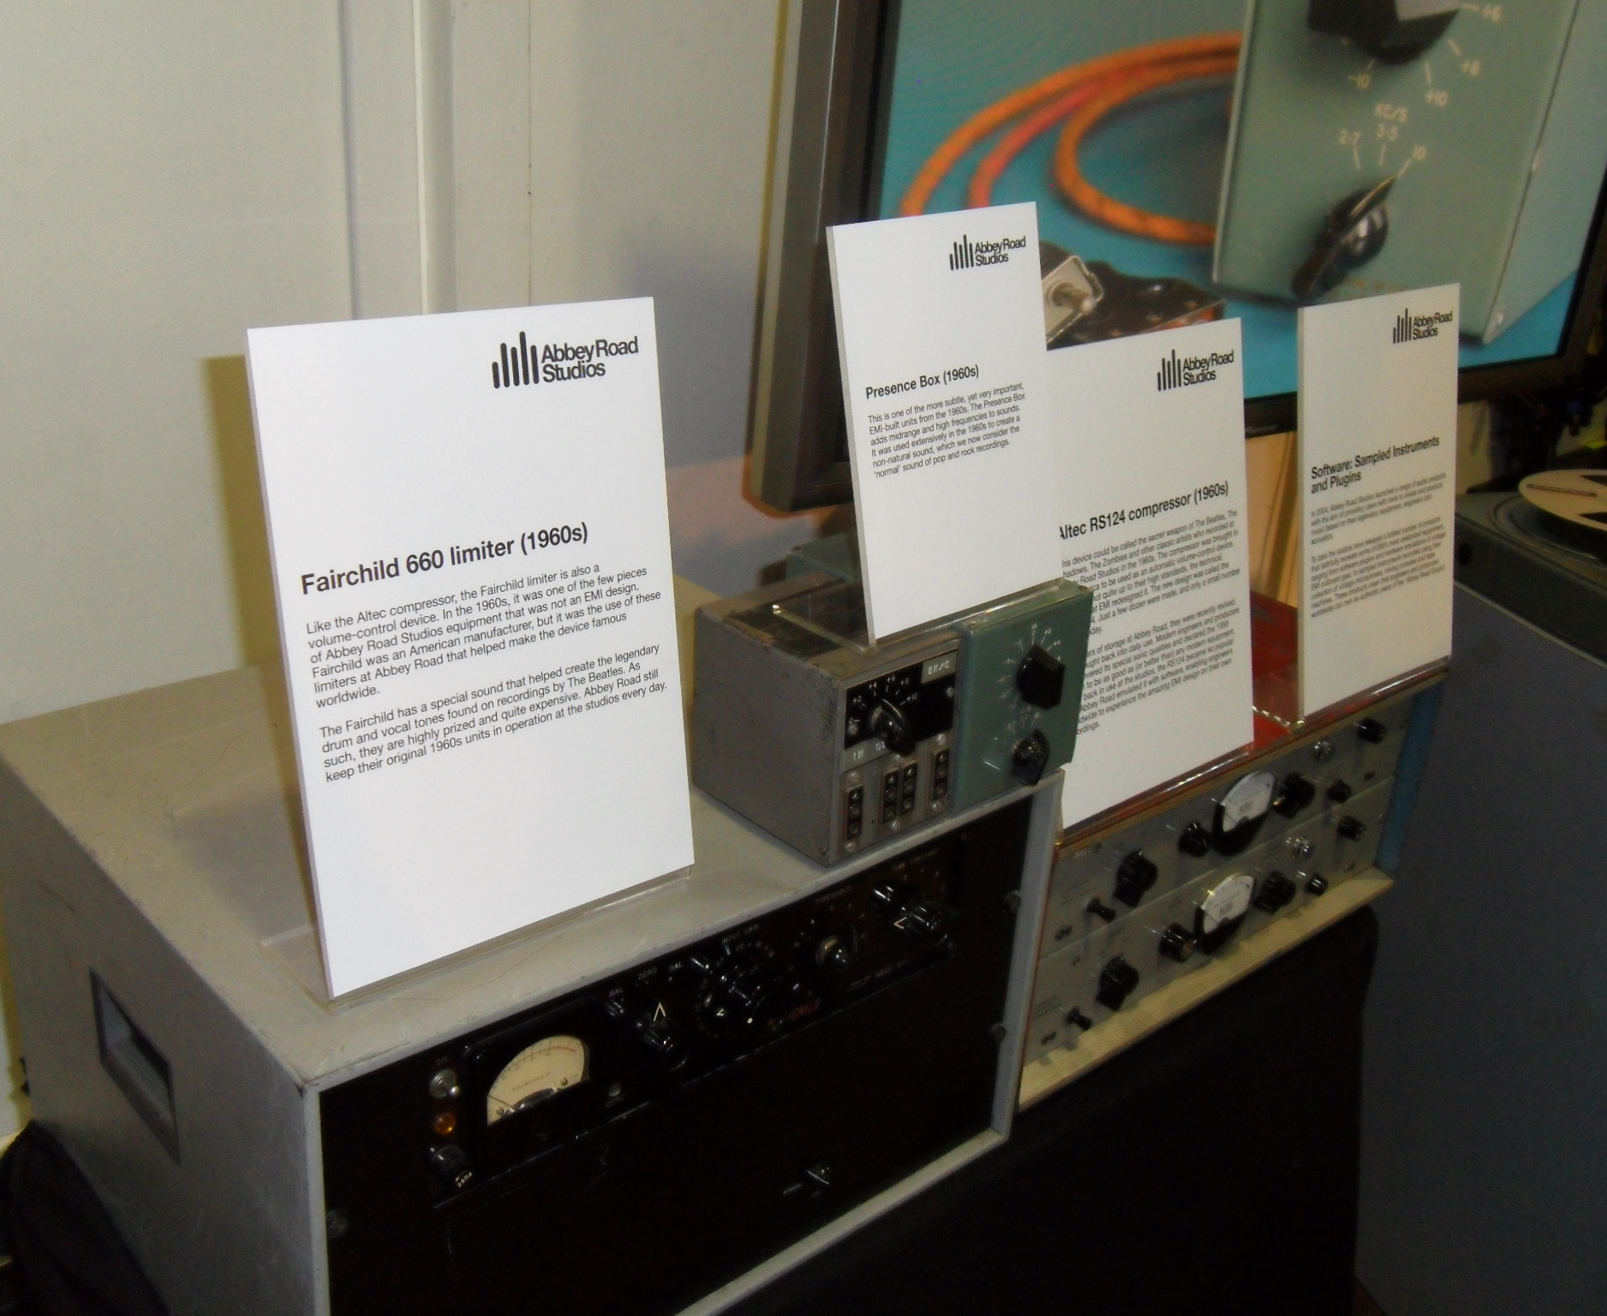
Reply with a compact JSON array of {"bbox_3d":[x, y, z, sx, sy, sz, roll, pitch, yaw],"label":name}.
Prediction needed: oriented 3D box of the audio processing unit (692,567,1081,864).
[{"bbox_3d":[0.050,0.018,1.010,0.205,0.112,0.151,-18,32,-40],"label":"audio processing unit"}]

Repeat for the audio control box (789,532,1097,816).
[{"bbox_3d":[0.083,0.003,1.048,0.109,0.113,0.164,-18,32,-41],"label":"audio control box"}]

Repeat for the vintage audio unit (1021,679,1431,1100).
[{"bbox_3d":[0.233,0.107,1.417,0.506,0.205,0.319,-17,32,-40],"label":"vintage audio unit"}]

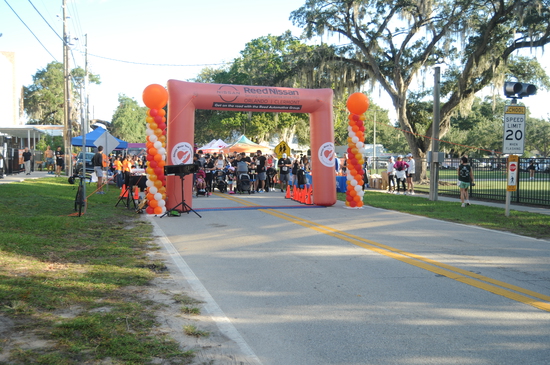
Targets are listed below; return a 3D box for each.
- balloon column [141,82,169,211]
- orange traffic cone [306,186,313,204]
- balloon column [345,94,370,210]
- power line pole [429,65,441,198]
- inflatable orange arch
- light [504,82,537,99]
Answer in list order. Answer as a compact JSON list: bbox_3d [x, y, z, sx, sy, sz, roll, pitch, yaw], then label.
[{"bbox_3d":[-3.192,-0.872,13.465,0.700,3.500,0.700,-1,3,-18],"label":"balloon column"},{"bbox_3d":[1.145,0.444,16.663,0.270,0.550,0.270,-1,3,-18],"label":"orange traffic cone"},{"bbox_3d":[2.479,-0.975,15.390,0.700,3.520,0.700,0,3,0],"label":"balloon column"},{"bbox_3d":[5.648,-1.683,17.667,0.330,4.663,0.320,-1,3,-18],"label":"power line pole"},{"bbox_3d":[-0.565,-1.091,15.327,5.410,3.725,0.800,-1,3,-18],"label":"inflatable orange arch"},{"bbox_3d":[6.226,-2.325,12.750,0.750,0.400,0.380,-1,3,-18],"label":"light"}]

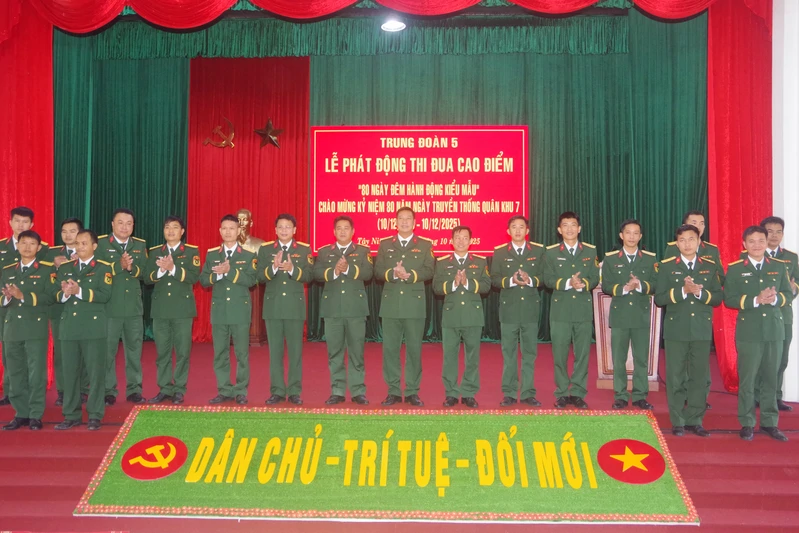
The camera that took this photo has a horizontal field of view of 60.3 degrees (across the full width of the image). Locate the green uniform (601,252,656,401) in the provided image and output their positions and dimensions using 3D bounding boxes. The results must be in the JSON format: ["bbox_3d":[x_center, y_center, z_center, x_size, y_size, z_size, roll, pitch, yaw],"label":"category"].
[{"bbox_3d":[2.012,0.507,6.020,0.470,1.360,0.380,0,-1,14],"label":"green uniform"}]

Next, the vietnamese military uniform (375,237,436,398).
[{"bbox_3d":[0.044,0.445,6.080,0.530,1.462,0.410,0,0,2],"label":"vietnamese military uniform"}]

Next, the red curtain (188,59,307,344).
[{"bbox_3d":[-2.362,-1.083,10.800,1.915,4.552,0.200,0,0,2],"label":"red curtain"}]

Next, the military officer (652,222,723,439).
[{"bbox_3d":[2.411,0.529,5.730,0.510,1.730,0.400,0,-1,10],"label":"military officer"}]

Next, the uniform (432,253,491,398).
[{"bbox_3d":[0.552,0.534,6.137,0.518,1.304,0.380,0,-1,6],"label":"uniform"}]

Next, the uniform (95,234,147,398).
[{"bbox_3d":[-2.496,0.453,6.190,0.477,1.488,0.420,0,0,-6],"label":"uniform"}]

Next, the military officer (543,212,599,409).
[{"bbox_3d":[1.524,0.378,6.096,0.497,1.726,0.420,0,-1,12],"label":"military officer"}]

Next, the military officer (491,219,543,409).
[{"bbox_3d":[1.040,0.382,6.040,0.483,1.688,0.450,0,0,3],"label":"military officer"}]

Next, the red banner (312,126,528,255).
[{"bbox_3d":[0.331,-1.215,11.100,3.501,2.102,0.050,0,-1,2],"label":"red banner"}]

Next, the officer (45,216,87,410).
[{"bbox_3d":[-2.931,0.391,6.156,0.466,1.662,0.420,0,-1,-9],"label":"officer"}]

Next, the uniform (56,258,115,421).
[{"bbox_3d":[-2.747,0.632,6.000,0.460,1.420,0.360,0,-1,1],"label":"uniform"}]

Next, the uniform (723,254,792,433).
[{"bbox_3d":[2.839,0.615,5.450,0.531,1.391,0.420,0,0,7],"label":"uniform"}]

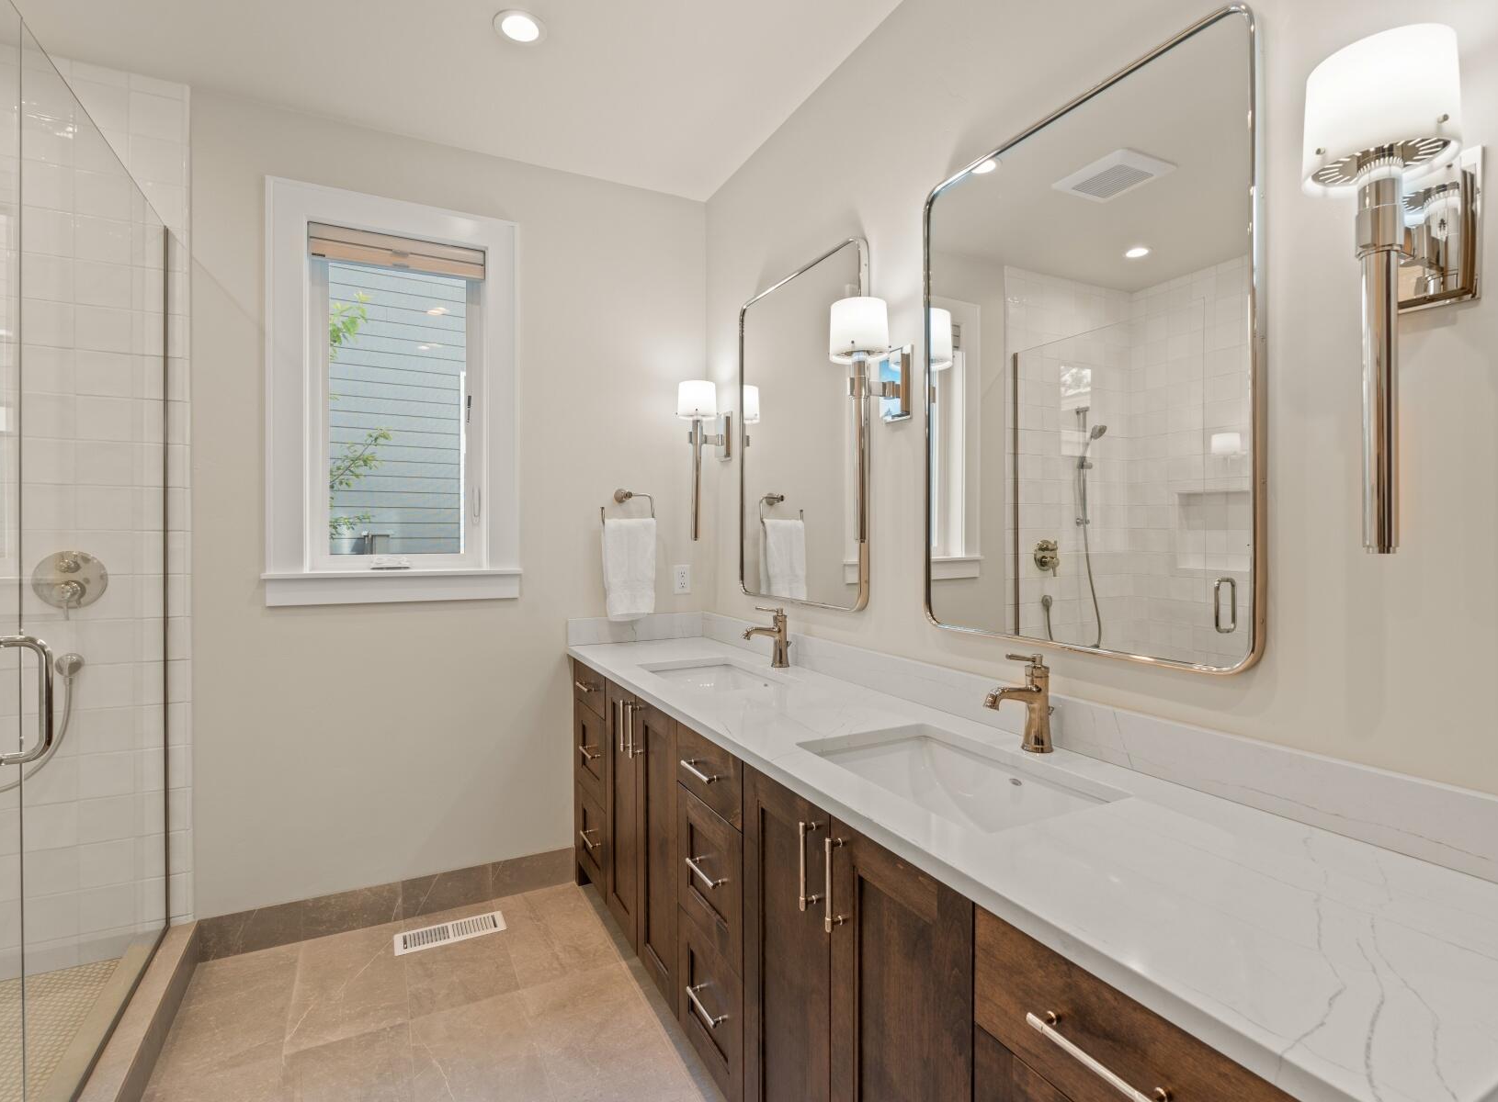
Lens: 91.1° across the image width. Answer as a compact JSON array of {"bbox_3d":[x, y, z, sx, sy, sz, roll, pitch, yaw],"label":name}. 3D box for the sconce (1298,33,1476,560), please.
[{"bbox_3d":[0.786,-0.293,0.901,0.201,0.596,0.154,0,1,-27],"label":"sconce"}]

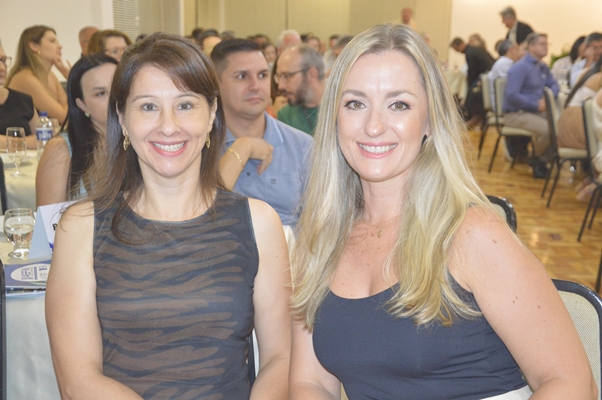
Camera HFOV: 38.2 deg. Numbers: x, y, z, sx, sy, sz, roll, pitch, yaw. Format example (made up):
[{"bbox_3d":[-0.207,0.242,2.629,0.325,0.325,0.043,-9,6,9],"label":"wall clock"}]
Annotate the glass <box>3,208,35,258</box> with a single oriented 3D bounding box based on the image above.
[{"bbox_3d":[-0.722,0.080,2.208,0.078,0.118,0.078,0,11,0],"label":"glass"}]

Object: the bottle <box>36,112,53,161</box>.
[{"bbox_3d":[-1.087,-0.257,3.663,0.067,0.222,0.067,0,11,0],"label":"bottle"}]

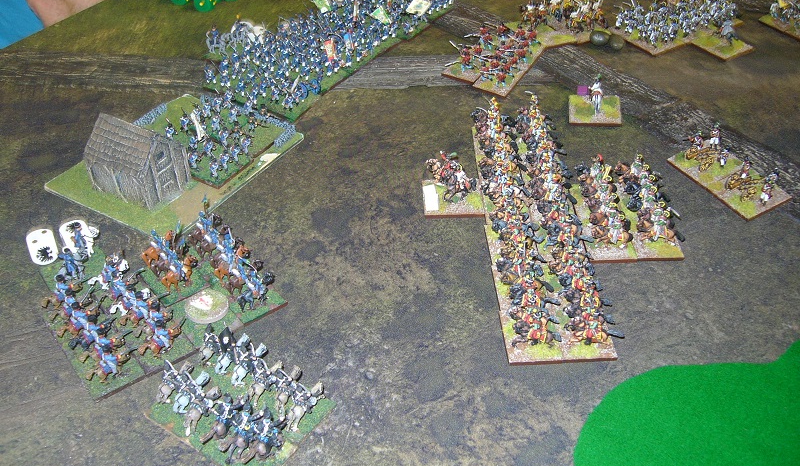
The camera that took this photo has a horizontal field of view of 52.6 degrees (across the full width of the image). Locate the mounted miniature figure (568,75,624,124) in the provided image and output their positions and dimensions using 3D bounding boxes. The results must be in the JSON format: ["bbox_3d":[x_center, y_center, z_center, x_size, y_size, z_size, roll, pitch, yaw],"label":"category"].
[{"bbox_3d":[0.153,-0.107,0.630,0.040,0.031,0.040,4,42,8],"label":"mounted miniature figure"}]

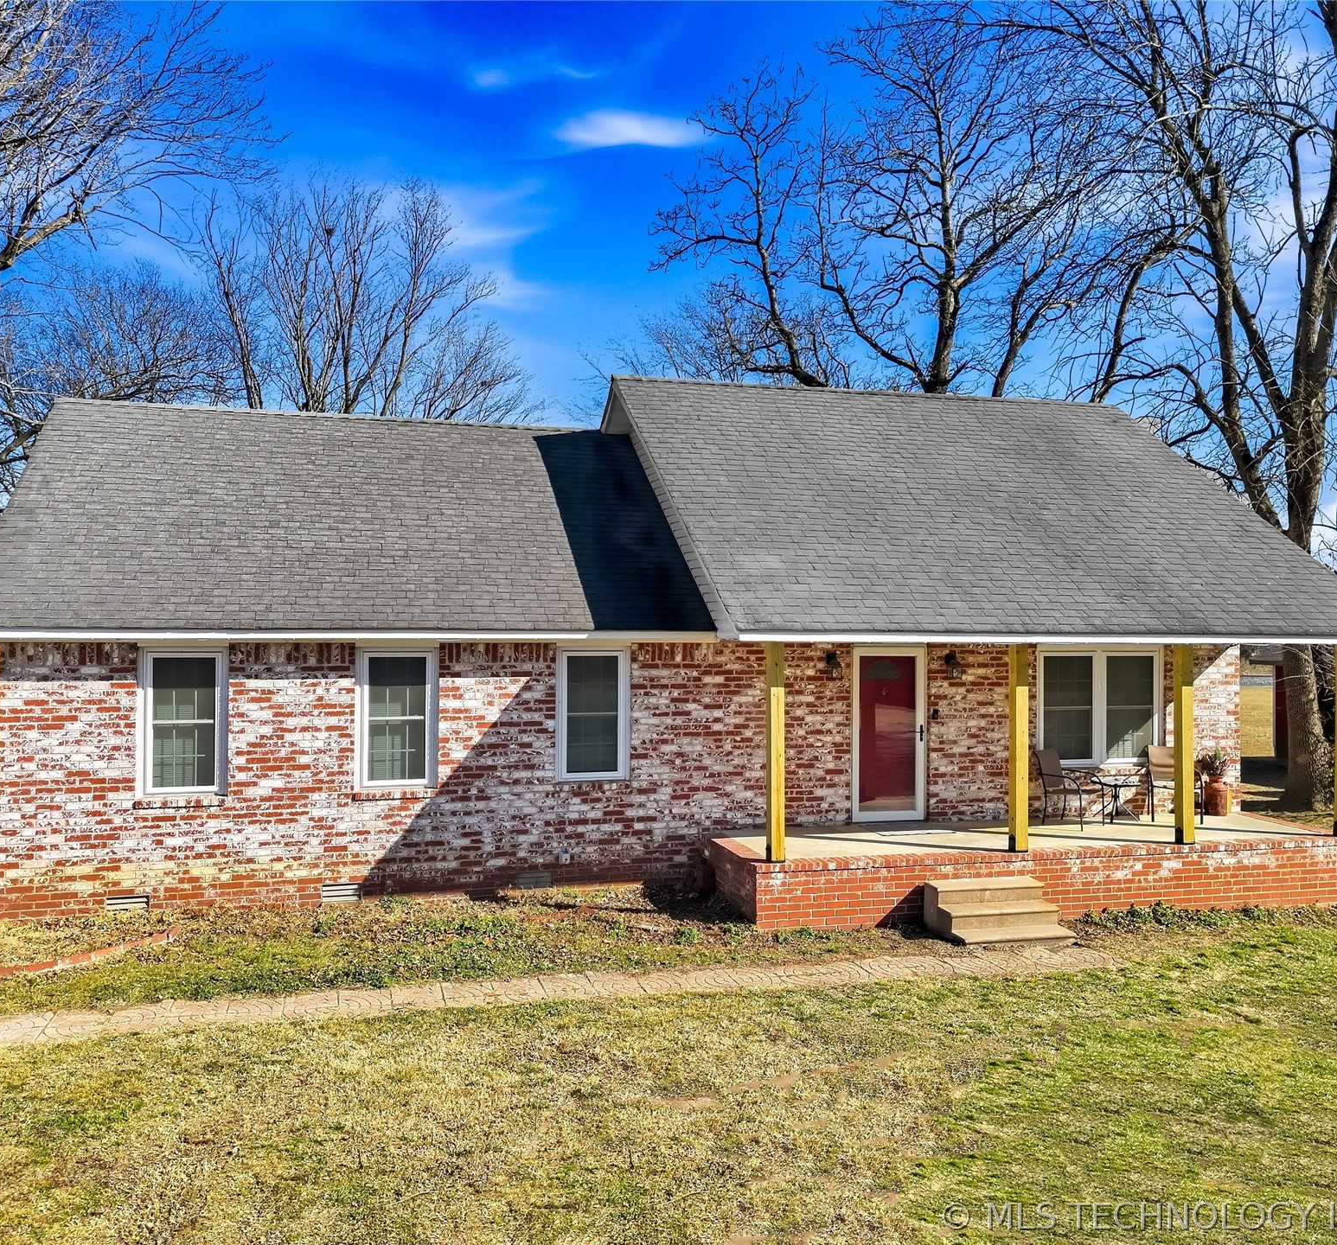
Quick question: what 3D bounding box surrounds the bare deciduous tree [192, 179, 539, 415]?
[{"bbox_3d":[-8.900,-5.000,34.000,10.100,16.200,9.500,0,0,0],"label":"bare deciduous tree"}]

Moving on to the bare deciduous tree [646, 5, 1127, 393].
[{"bbox_3d":[5.500,-6.200,29.000,12.100,18.600,11.500,0,0,0],"label":"bare deciduous tree"}]

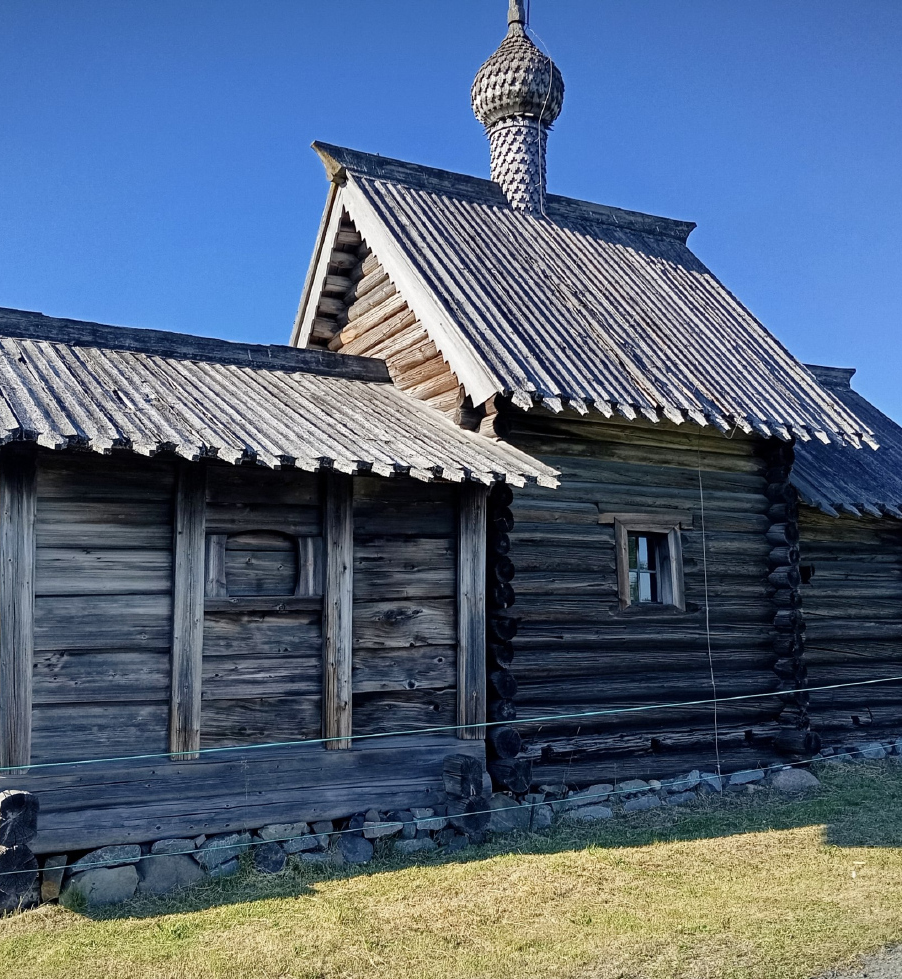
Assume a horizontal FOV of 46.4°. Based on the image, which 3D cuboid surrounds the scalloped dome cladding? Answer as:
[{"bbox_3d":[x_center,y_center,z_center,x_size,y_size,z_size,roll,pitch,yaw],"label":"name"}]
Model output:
[{"bbox_3d":[0.688,-4.324,10.984,0.960,1.100,0.960,-2,-8,4],"label":"scalloped dome cladding"}]

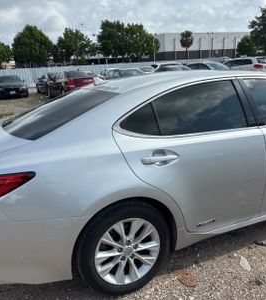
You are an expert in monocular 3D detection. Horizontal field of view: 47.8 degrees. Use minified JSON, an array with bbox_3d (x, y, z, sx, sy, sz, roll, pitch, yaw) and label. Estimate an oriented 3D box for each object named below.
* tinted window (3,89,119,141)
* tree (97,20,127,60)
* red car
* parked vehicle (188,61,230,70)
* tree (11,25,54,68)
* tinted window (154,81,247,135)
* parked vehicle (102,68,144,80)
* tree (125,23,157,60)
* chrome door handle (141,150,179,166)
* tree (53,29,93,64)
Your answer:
[{"bbox_3d":[-0.652,-0.339,2.506,0.800,0.100,1.200,-31,22,-11],"label":"tinted window"},{"bbox_3d":[-2.704,-15.103,45.562,5.200,8.430,5.200,-4,15,0],"label":"tree"},{"bbox_3d":[-3.609,-3.788,17.265,1.880,1.500,4.900,-11,17,-27],"label":"red car"},{"bbox_3d":[4.715,-4.493,18.231,1.830,1.480,4.700,-9,17,-20],"label":"parked vehicle"},{"bbox_3d":[-13.745,-13.582,42.734,5.830,7.830,5.830,-3,15,0],"label":"tree"},{"bbox_3d":[0.472,-0.305,2.134,0.730,0.360,0.060,-9,-12,-19],"label":"tinted window"},{"bbox_3d":[-0.308,-3.866,16.981,1.830,1.470,4.700,-9,16,-19],"label":"parked vehicle"},{"bbox_3d":[1.462,-15.148,45.640,5.010,7.710,5.010,-3,15,0],"label":"tree"},{"bbox_3d":[0.179,0.057,1.952,0.260,0.085,0.060,-9,16,-19],"label":"chrome door handle"},{"bbox_3d":[-8.766,-14.157,45.077,6.000,7.600,6.000,-4,15,0],"label":"tree"}]

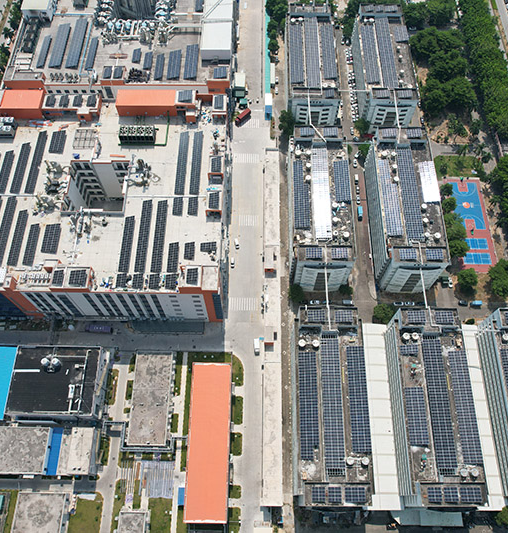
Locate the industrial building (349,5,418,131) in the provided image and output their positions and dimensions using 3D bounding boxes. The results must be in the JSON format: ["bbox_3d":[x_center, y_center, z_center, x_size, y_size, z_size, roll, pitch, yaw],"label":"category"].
[{"bbox_3d":[72.949,-113.066,277.442,24.530,25.000,73.350,0,64,0],"label":"industrial building"}]

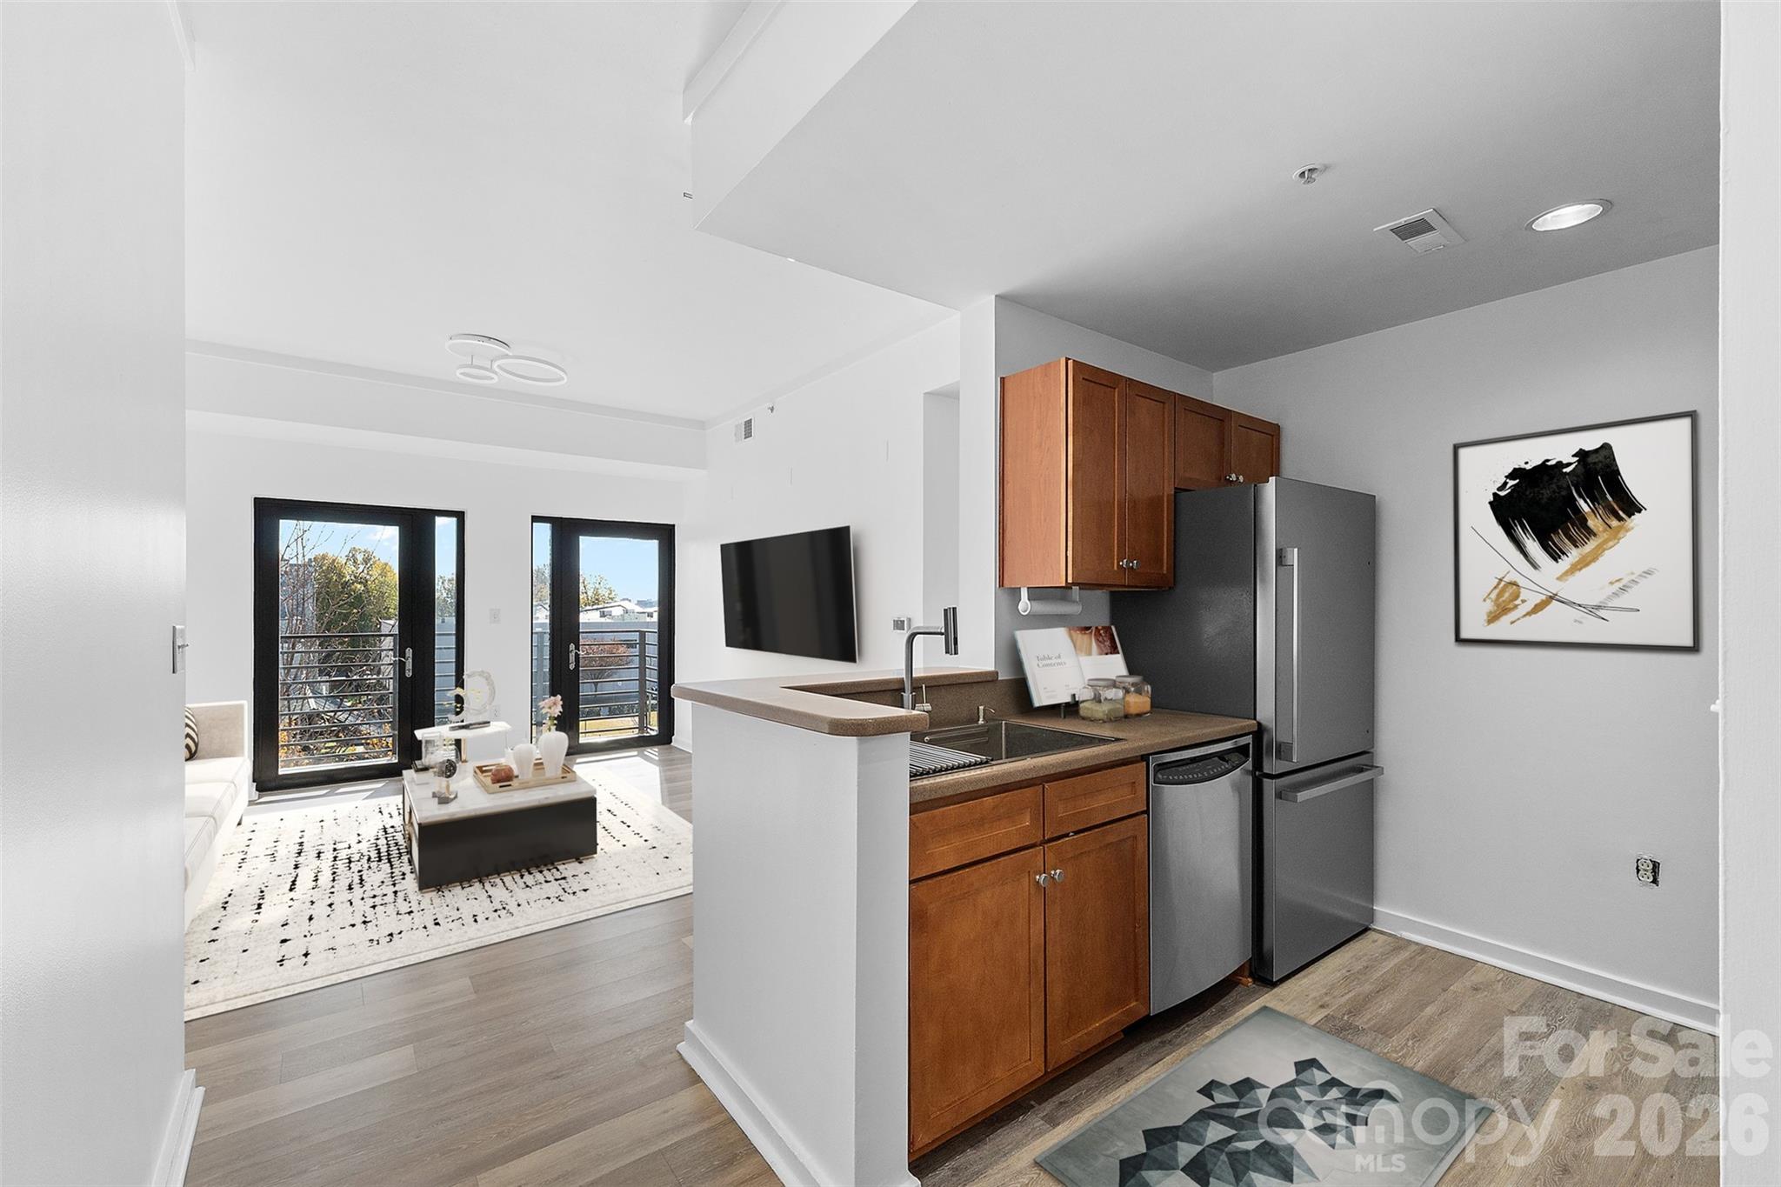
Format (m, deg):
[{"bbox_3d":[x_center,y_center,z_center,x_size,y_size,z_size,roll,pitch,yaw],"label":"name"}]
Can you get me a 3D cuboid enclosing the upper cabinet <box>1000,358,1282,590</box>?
[{"bbox_3d":[1.098,-0.403,3.057,1.506,0.768,0.319,0,0,-38],"label":"upper cabinet"}]

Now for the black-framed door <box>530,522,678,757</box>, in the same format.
[{"bbox_3d":[-2.461,0.367,6.429,1.200,1.993,0.090,0,0,-38],"label":"black-framed door"}]

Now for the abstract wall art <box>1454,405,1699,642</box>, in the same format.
[{"bbox_3d":[2.374,-0.194,2.611,0.030,0.768,0.637,0,0,-38],"label":"abstract wall art"}]

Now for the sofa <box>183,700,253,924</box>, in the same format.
[{"bbox_3d":[-3.619,0.991,3.345,0.924,0.723,2.309,0,0,-36],"label":"sofa"}]

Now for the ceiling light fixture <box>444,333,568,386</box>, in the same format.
[{"bbox_3d":[-2.278,-1.373,4.404,0.602,0.131,0.502,0,0,-38],"label":"ceiling light fixture"}]

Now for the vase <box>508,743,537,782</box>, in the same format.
[{"bbox_3d":[-2.054,0.941,4.156,0.146,0.201,0.146,0,0,-38],"label":"vase"}]

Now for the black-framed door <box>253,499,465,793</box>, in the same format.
[{"bbox_3d":[-3.795,0.362,5.381,1.240,1.993,0.090,0,0,-38],"label":"black-framed door"}]

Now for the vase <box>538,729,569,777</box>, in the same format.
[{"bbox_3d":[-1.929,0.916,4.241,0.164,0.251,0.164,0,0,-38],"label":"vase"}]

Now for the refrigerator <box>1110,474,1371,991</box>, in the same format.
[{"bbox_3d":[1.463,0.480,3.060,0.778,1.762,0.738,0,0,-35],"label":"refrigerator"}]

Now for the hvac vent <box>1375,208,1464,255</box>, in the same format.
[{"bbox_3d":[1.613,-1.086,2.247,0.306,0.020,0.136,0,0,-38],"label":"hvac vent"}]

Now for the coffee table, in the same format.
[{"bbox_3d":[-2.199,1.205,4.125,0.793,0.306,1.265,0,0,-36],"label":"coffee table"}]

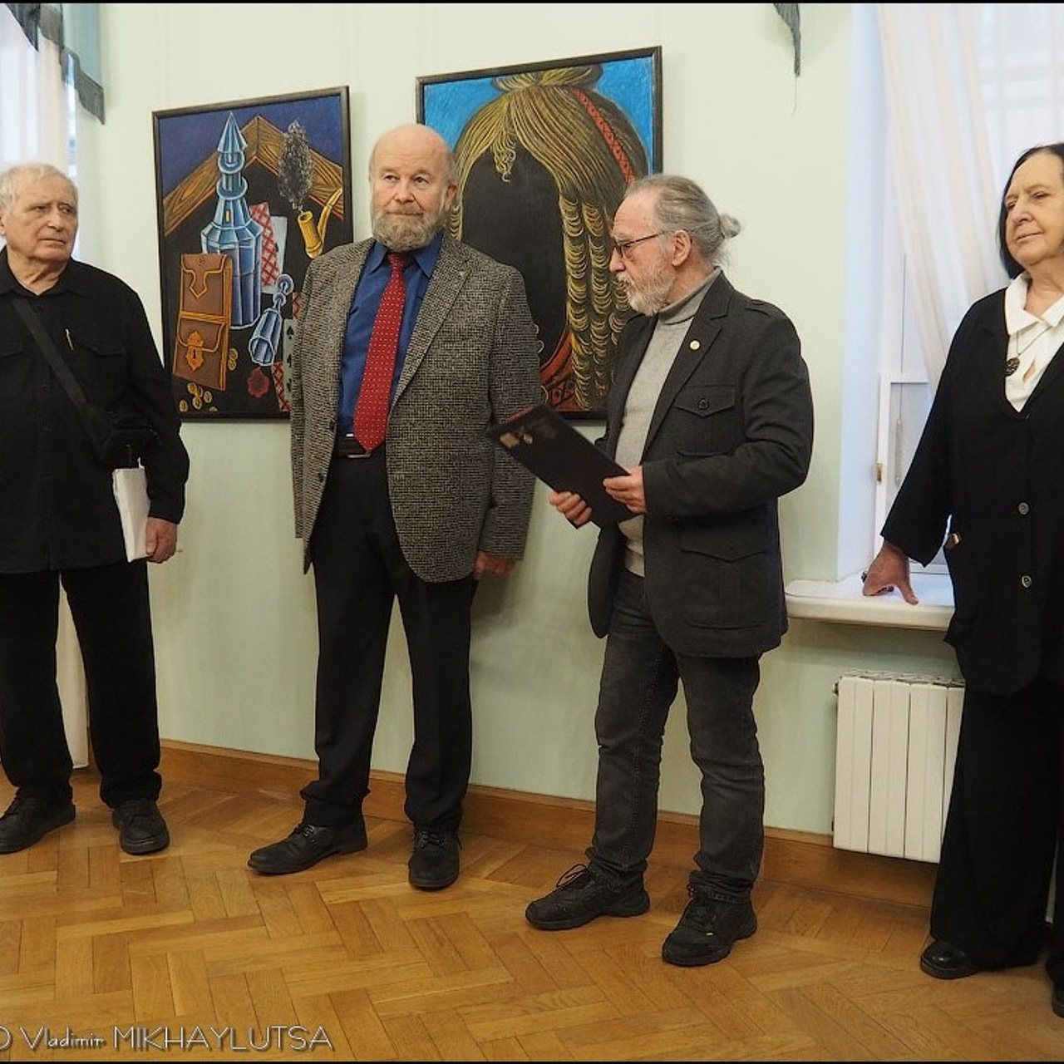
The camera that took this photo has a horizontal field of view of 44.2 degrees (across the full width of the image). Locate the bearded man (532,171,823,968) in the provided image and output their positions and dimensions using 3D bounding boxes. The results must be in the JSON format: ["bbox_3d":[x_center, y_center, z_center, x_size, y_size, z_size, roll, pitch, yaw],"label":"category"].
[{"bbox_3d":[0.309,0.068,2.841,0.460,1.620,0.540,-3,6,-40],"label":"bearded man"}]

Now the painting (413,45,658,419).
[{"bbox_3d":[0.018,-0.728,3.323,0.678,0.886,0.040,3,8,26],"label":"painting"}]

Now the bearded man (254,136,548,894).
[{"bbox_3d":[-0.325,-0.067,3.275,0.620,1.810,0.390,2,5,22],"label":"bearded man"}]

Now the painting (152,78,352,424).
[{"bbox_3d":[-0.776,-0.758,3.714,0.678,0.886,0.040,3,8,26],"label":"painting"}]

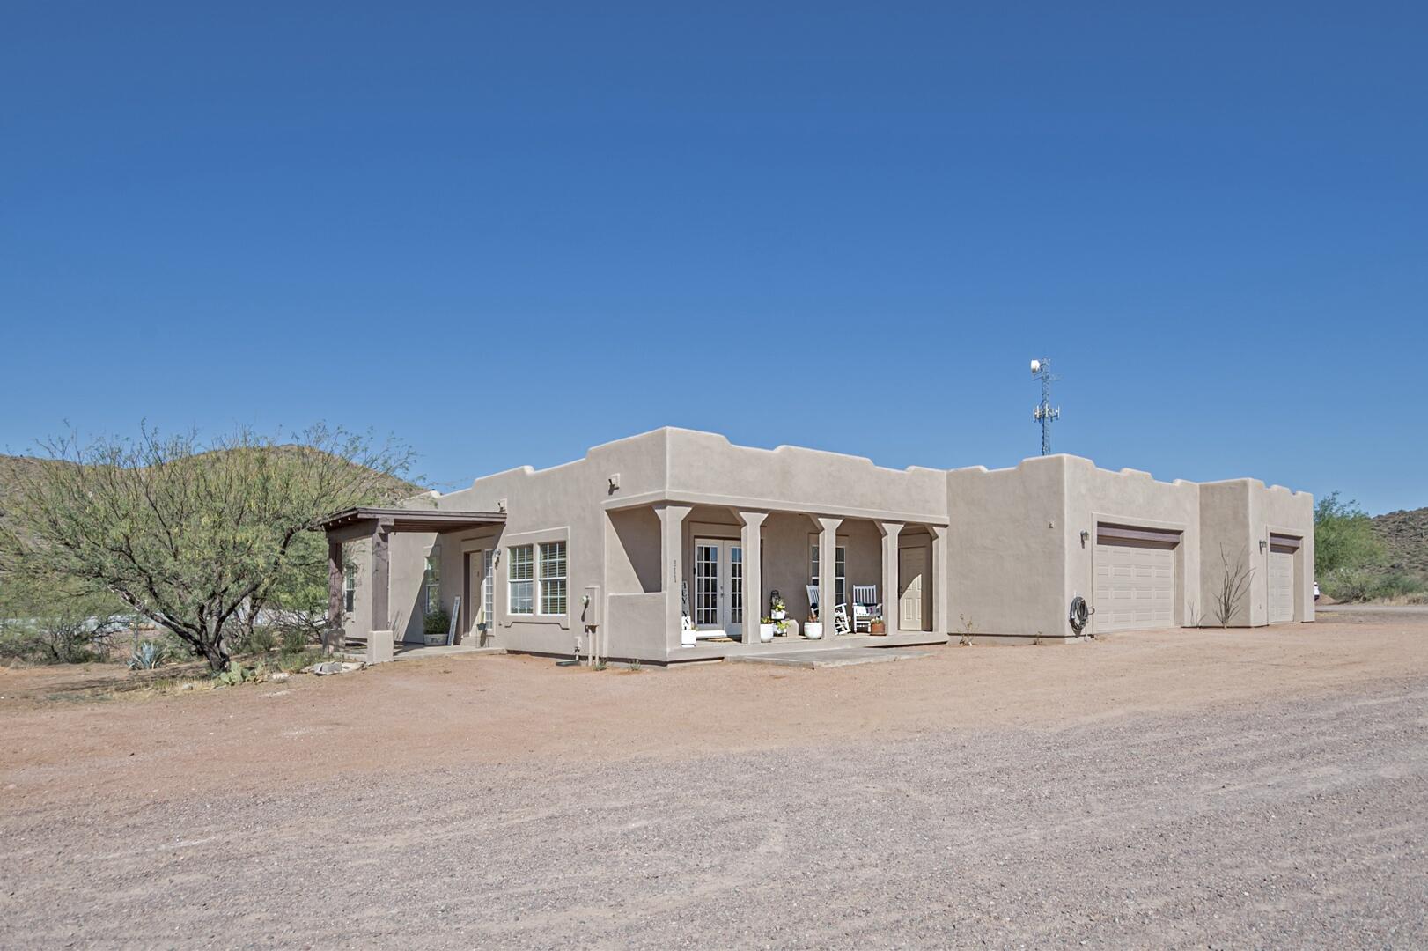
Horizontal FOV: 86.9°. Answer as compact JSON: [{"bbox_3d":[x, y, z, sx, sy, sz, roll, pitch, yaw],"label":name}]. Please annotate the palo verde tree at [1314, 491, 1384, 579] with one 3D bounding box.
[{"bbox_3d":[45.487,4.767,55.000,6.000,7.200,6.000,8,-12,-40],"label":"palo verde tree"}]

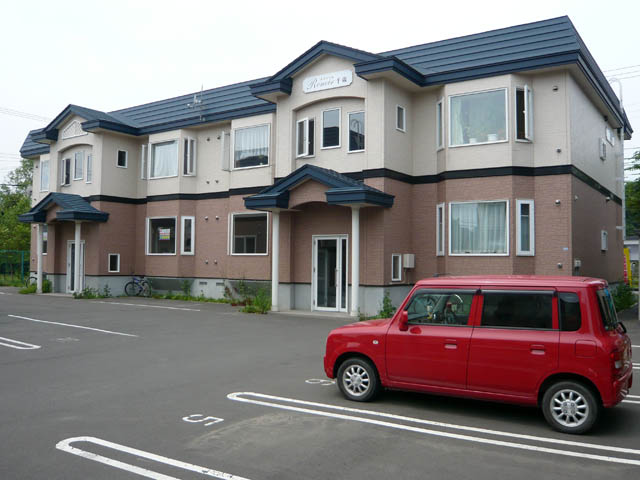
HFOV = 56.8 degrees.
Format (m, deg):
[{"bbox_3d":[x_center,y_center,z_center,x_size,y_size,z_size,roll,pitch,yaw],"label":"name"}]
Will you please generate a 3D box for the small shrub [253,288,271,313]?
[{"bbox_3d":[-1.823,1.894,18.433,0.500,0.740,0.480,-1,-3,35],"label":"small shrub"}]

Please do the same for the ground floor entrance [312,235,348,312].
[{"bbox_3d":[0.317,1.011,17.855,1.240,2.300,0.150,-1,-3,35],"label":"ground floor entrance"}]

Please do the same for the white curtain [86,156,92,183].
[{"bbox_3d":[-8.968,-2.776,23.036,0.400,1.050,0.100,-1,-2,34],"label":"white curtain"}]

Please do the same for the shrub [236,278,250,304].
[{"bbox_3d":[-2.650,1.784,20.490,0.420,0.880,0.420,-1,-3,35],"label":"shrub"}]

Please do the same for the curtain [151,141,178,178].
[{"bbox_3d":[-6.254,-3.238,23.793,1.560,1.450,0.120,-1,-3,35],"label":"curtain"}]

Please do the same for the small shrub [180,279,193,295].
[{"bbox_3d":[-4.735,1.702,20.983,0.450,0.660,0.450,-1,-2,34],"label":"small shrub"}]

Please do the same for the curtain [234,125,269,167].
[{"bbox_3d":[-2.271,-3.116,19.614,1.480,1.330,0.100,-1,-2,34],"label":"curtain"}]

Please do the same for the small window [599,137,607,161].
[{"bbox_3d":[8.704,-2.776,18.189,0.120,0.650,0.750,-1,-2,34],"label":"small window"}]

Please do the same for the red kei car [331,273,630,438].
[{"bbox_3d":[1.810,1.205,7.130,3.395,1.505,1.480,-1,-2,32],"label":"red kei car"}]

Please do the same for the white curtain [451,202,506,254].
[{"bbox_3d":[4.084,-0.291,15.243,1.480,1.340,0.100,-1,-2,34],"label":"white curtain"}]

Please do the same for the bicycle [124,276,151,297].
[{"bbox_3d":[-7.386,1.844,23.982,1.600,0.930,0.500,-1,-3,35],"label":"bicycle"}]

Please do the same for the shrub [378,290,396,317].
[{"bbox_3d":[1.875,1.800,16.431,0.450,0.790,0.450,-1,-3,35],"label":"shrub"}]

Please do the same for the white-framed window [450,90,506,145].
[{"bbox_3d":[4.309,-3.316,16.138,1.690,1.510,0.120,-1,-2,35],"label":"white-framed window"}]

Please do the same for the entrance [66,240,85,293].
[{"bbox_3d":[-9.820,1.099,23.811,1.200,2.120,0.150,-1,-2,34],"label":"entrance"}]

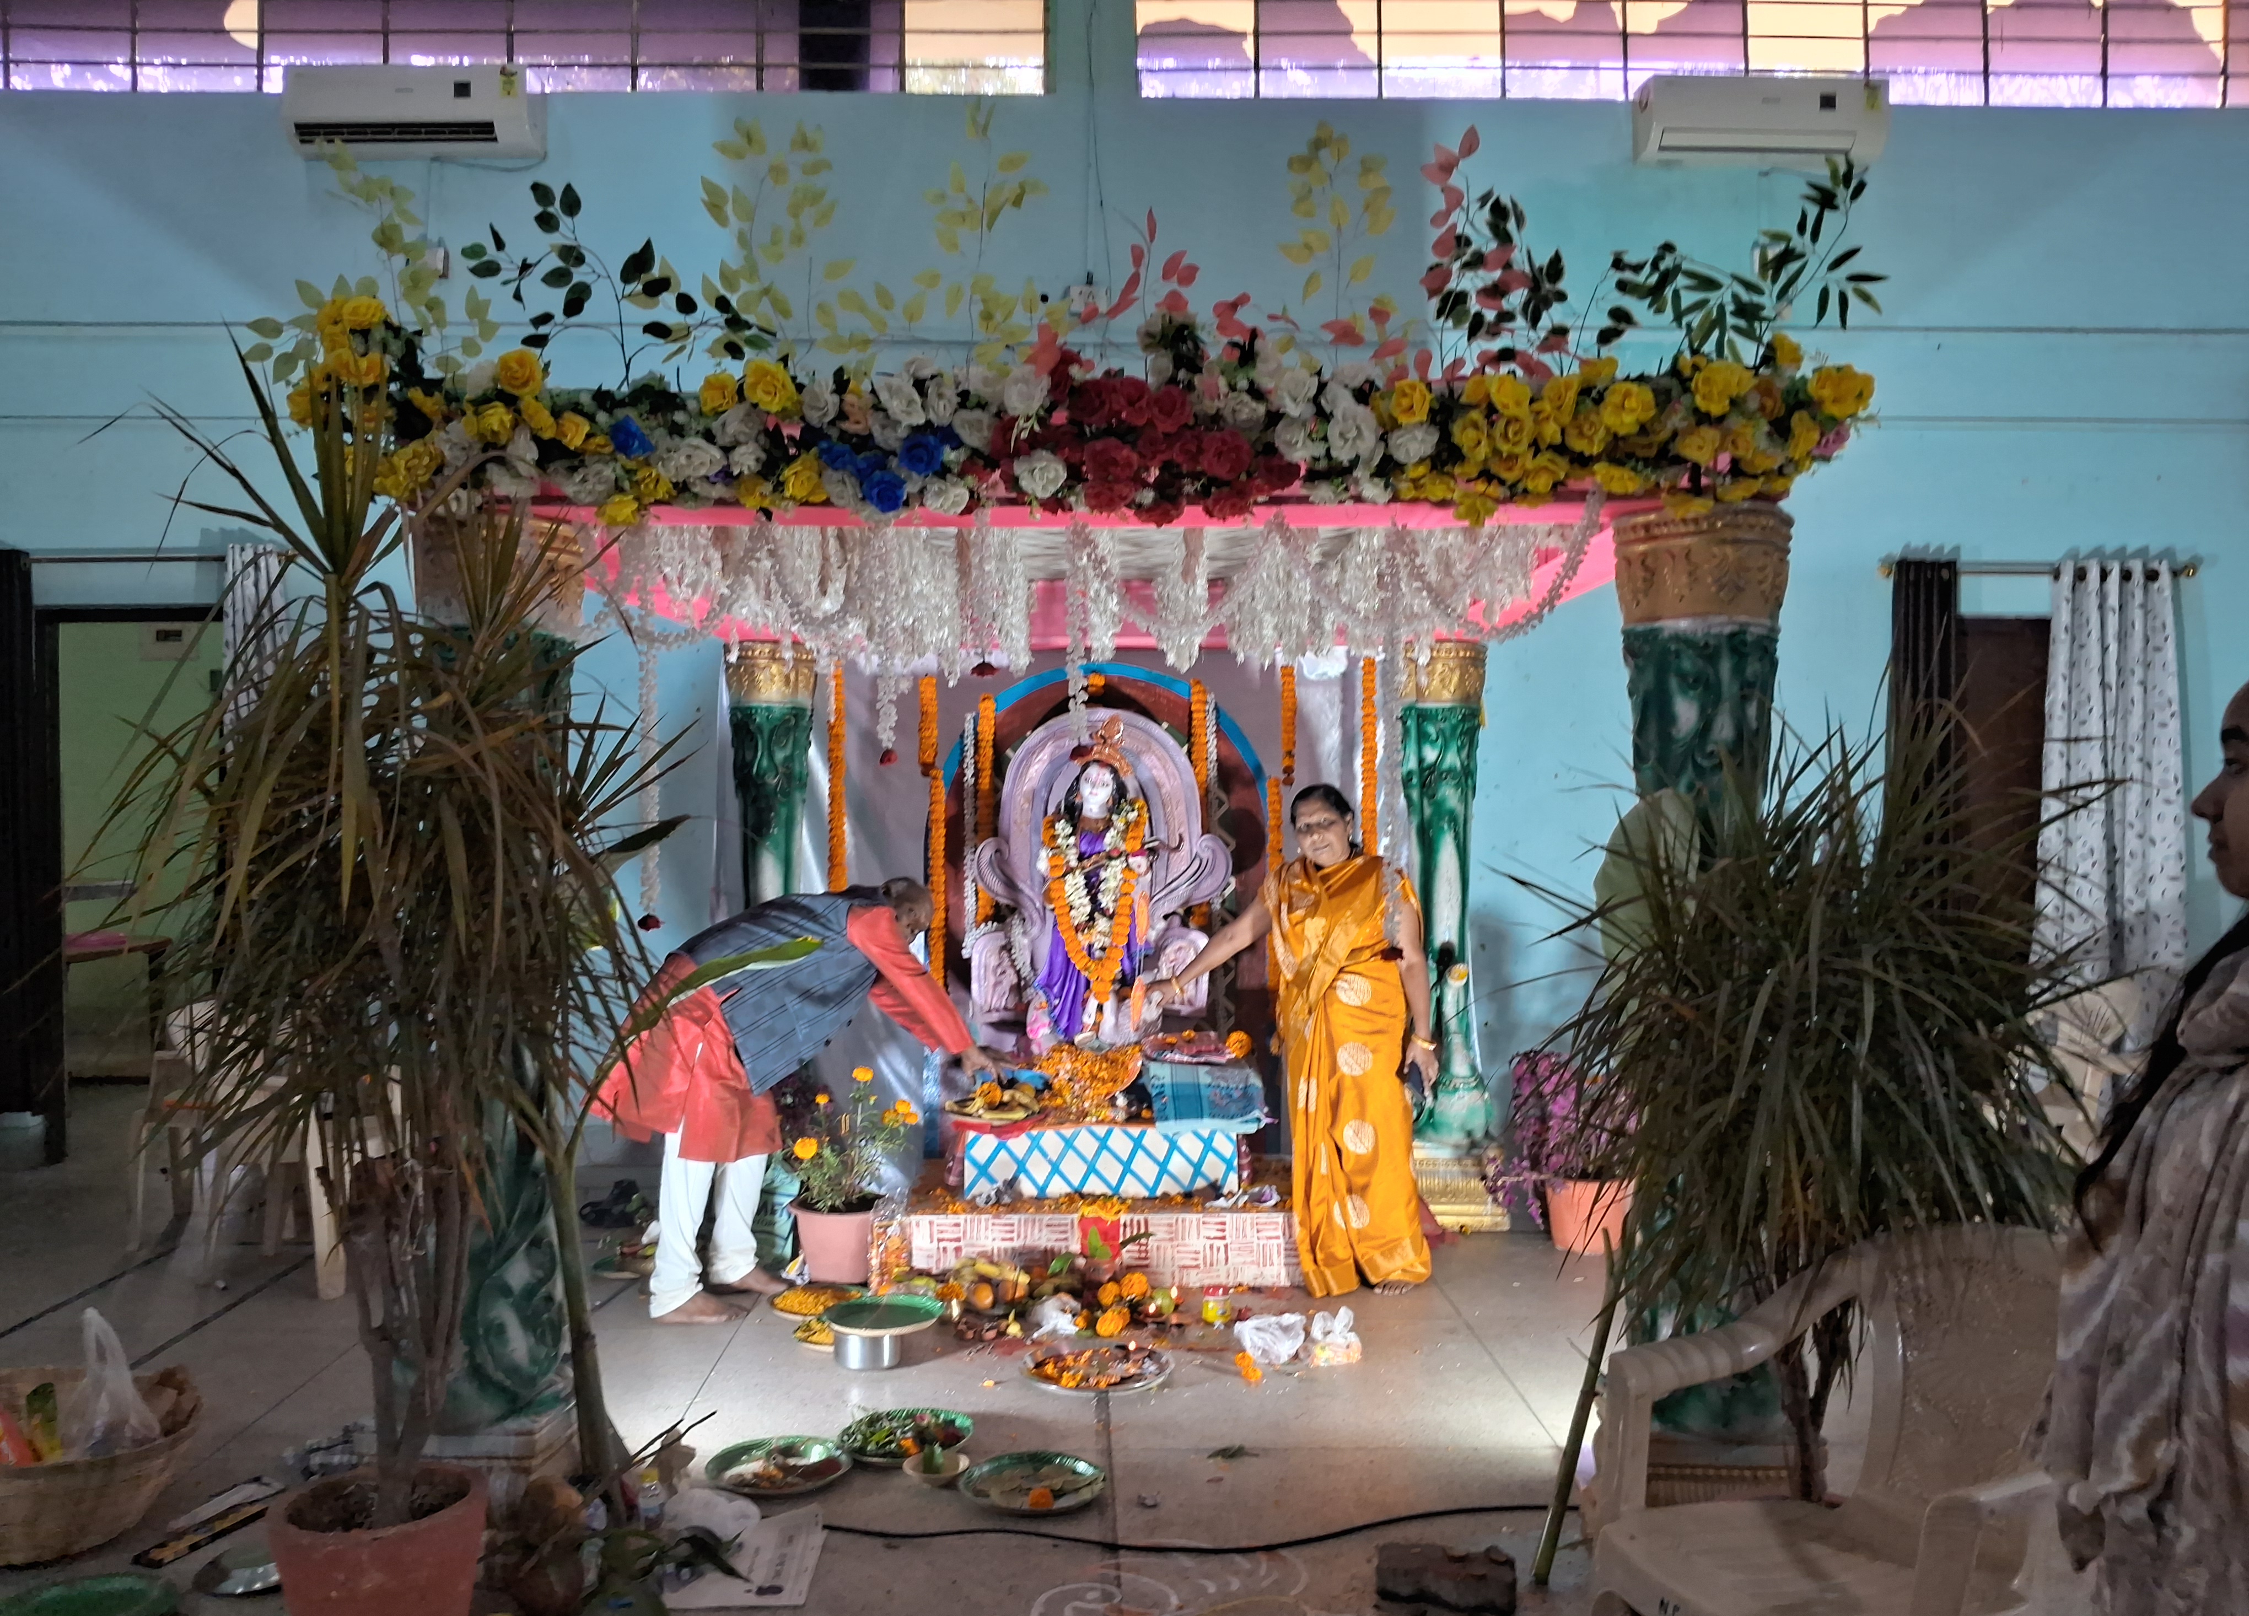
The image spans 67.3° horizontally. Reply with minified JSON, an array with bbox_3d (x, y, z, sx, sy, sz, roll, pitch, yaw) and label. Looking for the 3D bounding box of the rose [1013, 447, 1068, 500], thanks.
[{"bbox_3d":[-0.150,-0.601,3.040,0.101,0.091,0.075,0,0,0],"label":"rose"}]

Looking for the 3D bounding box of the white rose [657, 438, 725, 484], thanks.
[{"bbox_3d":[-0.776,-0.620,3.020,0.123,0.082,0.070,0,0,0],"label":"white rose"}]

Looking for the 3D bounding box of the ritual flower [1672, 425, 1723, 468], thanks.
[{"bbox_3d":[1.065,-0.671,3.130,0.092,0.079,0.070,0,1,-1],"label":"ritual flower"}]

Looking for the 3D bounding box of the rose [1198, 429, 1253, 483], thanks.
[{"bbox_3d":[0.183,-0.637,3.040,0.098,0.095,0.075,0,0,0],"label":"rose"}]

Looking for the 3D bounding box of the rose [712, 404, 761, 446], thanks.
[{"bbox_3d":[-0.727,-0.717,3.170,0.098,0.083,0.070,0,0,0],"label":"rose"}]

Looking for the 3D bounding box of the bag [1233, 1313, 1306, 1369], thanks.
[{"bbox_3d":[0.381,1.395,4.440,0.190,0.105,0.160,0,0,-2],"label":"bag"}]

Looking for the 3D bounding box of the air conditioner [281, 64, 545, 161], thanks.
[{"bbox_3d":[-2.709,-2.653,6.450,0.910,0.285,0.220,0,1,-1],"label":"air conditioner"}]

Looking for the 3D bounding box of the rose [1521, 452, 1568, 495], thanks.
[{"bbox_3d":[0.756,-0.600,3.030,0.085,0.076,0.060,0,0,0],"label":"rose"}]

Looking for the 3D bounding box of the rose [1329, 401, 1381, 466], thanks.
[{"bbox_3d":[0.415,-0.679,3.060,0.095,0.114,0.075,0,0,0],"label":"rose"}]

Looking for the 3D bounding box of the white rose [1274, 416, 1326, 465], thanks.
[{"bbox_3d":[0.319,-0.669,3.070,0.092,0.089,0.075,0,0,6],"label":"white rose"}]

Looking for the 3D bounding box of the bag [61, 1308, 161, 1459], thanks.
[{"bbox_3d":[-2.018,1.190,3.360,0.185,0.320,0.160,0,0,-17],"label":"bag"}]

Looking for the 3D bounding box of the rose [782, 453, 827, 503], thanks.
[{"bbox_3d":[-0.592,-0.610,3.120,0.082,0.091,0.070,0,1,-1],"label":"rose"}]

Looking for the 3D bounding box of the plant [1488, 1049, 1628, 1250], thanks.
[{"bbox_3d":[1.437,1.102,5.450,0.550,0.635,0.480,0,0,0],"label":"plant"}]

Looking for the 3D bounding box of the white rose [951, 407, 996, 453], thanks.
[{"bbox_3d":[-0.286,-0.717,3.200,0.082,0.085,0.065,0,0,-5],"label":"white rose"}]

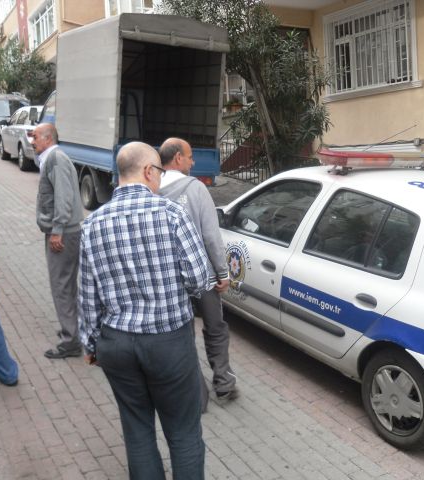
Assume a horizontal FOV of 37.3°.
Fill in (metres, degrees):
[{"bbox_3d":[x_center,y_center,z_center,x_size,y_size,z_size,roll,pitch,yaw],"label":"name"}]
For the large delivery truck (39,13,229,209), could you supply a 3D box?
[{"bbox_3d":[-1.821,-2.216,11.510,1.800,2.950,4.700,-3,12,-31],"label":"large delivery truck"}]

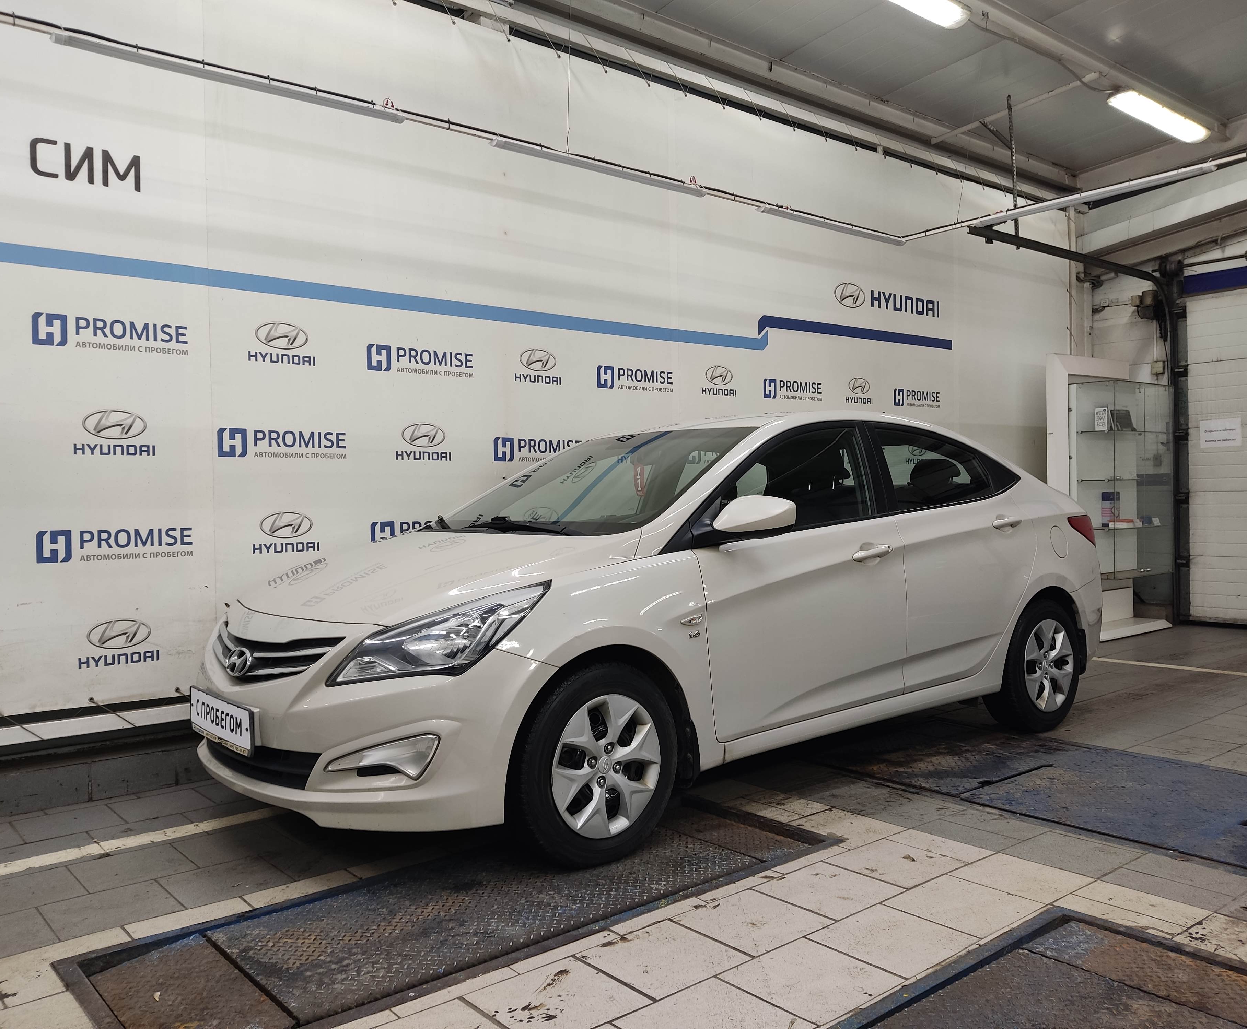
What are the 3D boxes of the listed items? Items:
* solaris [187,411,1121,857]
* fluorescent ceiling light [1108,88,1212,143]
[{"bbox_3d":[0.446,0.269,4.341,4.370,1.465,1.750,-1,1,-40],"label":"solaris"},{"bbox_3d":[3.930,-2.900,7.250,1.270,0.100,0.160,-1,1,-38],"label":"fluorescent ceiling light"}]

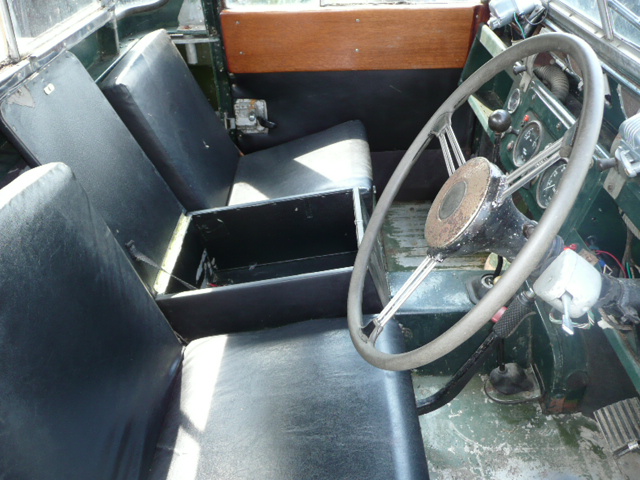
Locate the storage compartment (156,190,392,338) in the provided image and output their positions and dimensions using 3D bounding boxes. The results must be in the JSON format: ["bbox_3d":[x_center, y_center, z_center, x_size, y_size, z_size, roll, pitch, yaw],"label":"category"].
[{"bbox_3d":[-0.095,0.074,1.313,0.505,0.210,0.327,-9,36,6],"label":"storage compartment"}]

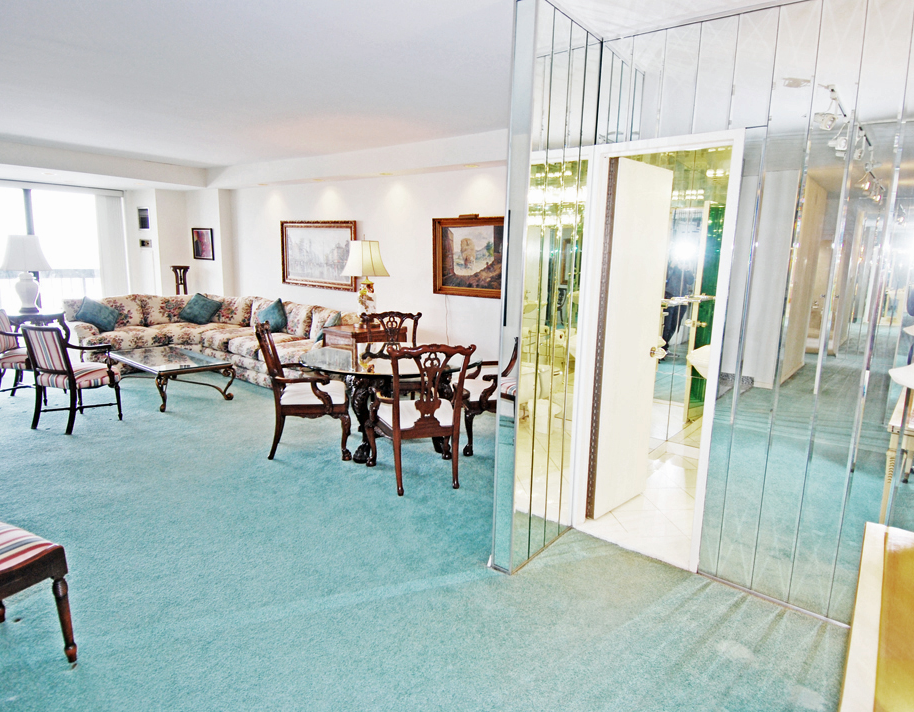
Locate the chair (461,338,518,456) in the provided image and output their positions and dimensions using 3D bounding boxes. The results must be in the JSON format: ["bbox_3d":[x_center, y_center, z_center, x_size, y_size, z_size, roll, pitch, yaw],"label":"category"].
[{"bbox_3d":[0.345,0.233,4.340,0.660,0.990,0.630,0,11,-7],"label":"chair"}]

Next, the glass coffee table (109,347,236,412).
[{"bbox_3d":[-3.005,0.211,5.557,1.360,0.380,0.660,11,14,38],"label":"glass coffee table"}]

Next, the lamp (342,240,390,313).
[{"bbox_3d":[-1.002,-0.806,5.885,0.440,0.980,0.440,11,14,38],"label":"lamp"}]

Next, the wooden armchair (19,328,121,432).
[{"bbox_3d":[-3.269,0.158,4.501,0.580,0.875,0.585,5,12,18],"label":"wooden armchair"}]

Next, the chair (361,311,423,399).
[{"bbox_3d":[-0.499,0.137,4.708,0.630,0.990,0.660,-3,12,-20],"label":"chair"}]

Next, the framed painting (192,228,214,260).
[{"bbox_3d":[-3.796,-1.665,7.956,0.570,0.452,0.030,11,14,38],"label":"framed painting"}]

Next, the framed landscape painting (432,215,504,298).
[{"bbox_3d":[0.114,-0.962,5.195,0.954,0.764,0.070,11,14,38],"label":"framed landscape painting"}]

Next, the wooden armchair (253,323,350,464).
[{"bbox_3d":[-1.142,0.243,4.077,0.677,0.990,0.620,-1,11,-11],"label":"wooden armchair"}]

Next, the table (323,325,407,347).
[{"bbox_3d":[-1.031,0.017,6.024,0.510,0.690,0.730,11,14,38],"label":"table"}]

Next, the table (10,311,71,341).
[{"bbox_3d":[-4.968,-0.159,6.274,0.620,0.720,0.560,11,14,38],"label":"table"}]

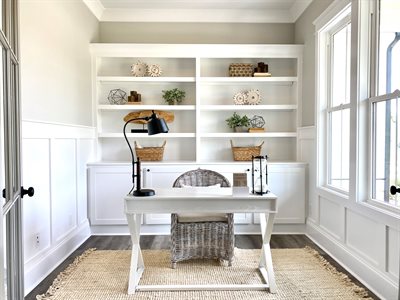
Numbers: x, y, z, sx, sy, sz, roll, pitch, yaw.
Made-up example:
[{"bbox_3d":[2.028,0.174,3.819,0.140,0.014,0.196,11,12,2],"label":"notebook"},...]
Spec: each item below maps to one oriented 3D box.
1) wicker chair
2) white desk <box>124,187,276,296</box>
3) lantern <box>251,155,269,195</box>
[{"bbox_3d":[0.006,0.666,3.151,0.610,0.895,0.630,0,2,-5],"label":"wicker chair"},{"bbox_3d":[0.006,0.751,2.643,1.200,0.760,0.550,0,2,-1],"label":"white desk"},{"bbox_3d":[0.513,0.212,2.567,0.150,0.325,0.150,0,2,-1],"label":"lantern"}]

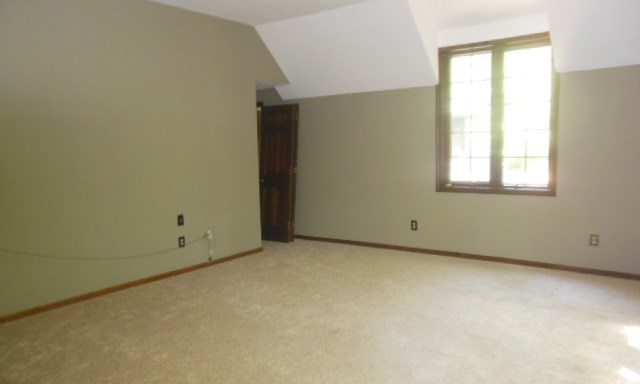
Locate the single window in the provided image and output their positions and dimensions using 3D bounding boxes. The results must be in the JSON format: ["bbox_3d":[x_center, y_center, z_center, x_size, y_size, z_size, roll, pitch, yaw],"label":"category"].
[{"bbox_3d":[1.927,-0.812,5.126,1.307,1.679,0.120,3,7,36],"label":"single window"}]

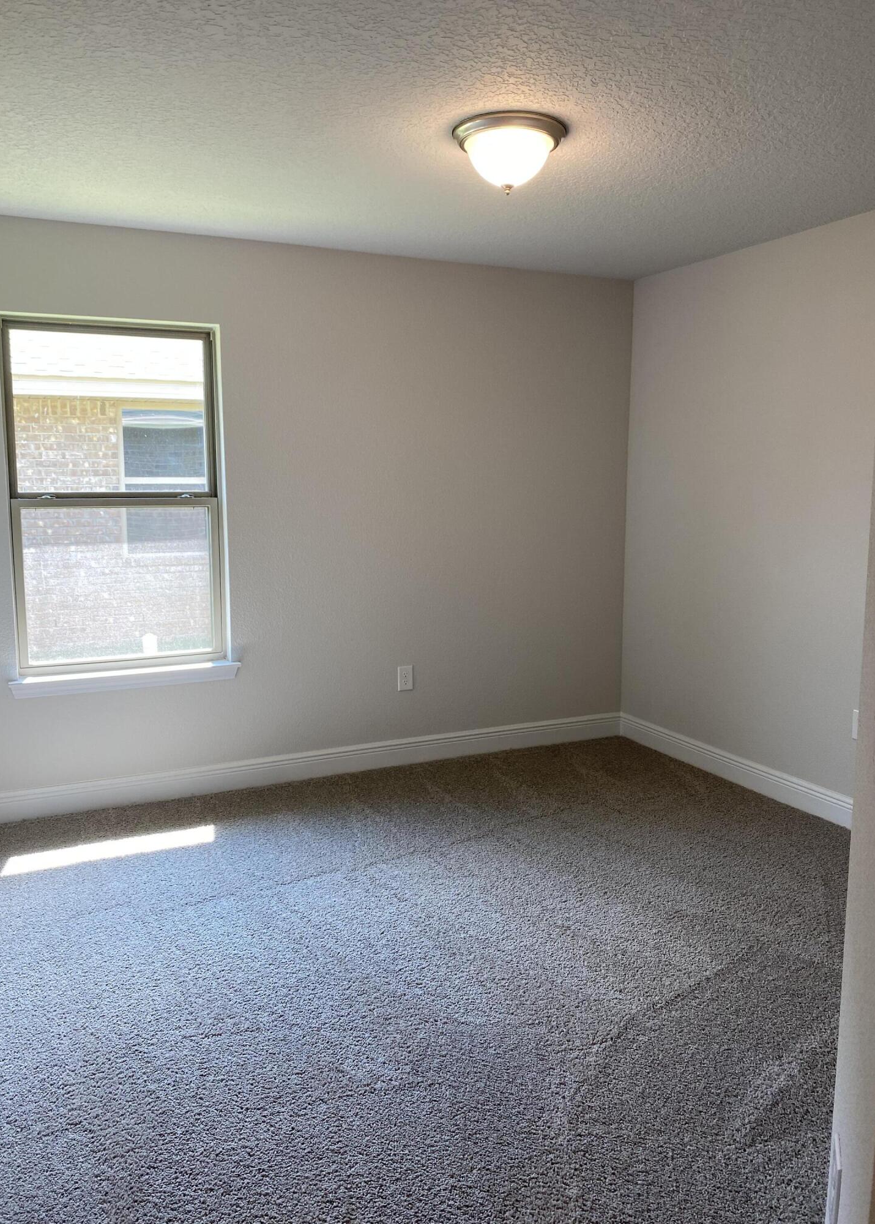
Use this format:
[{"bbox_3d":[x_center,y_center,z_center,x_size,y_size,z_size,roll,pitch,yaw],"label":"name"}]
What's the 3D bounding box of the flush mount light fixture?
[{"bbox_3d":[0.210,-1.319,2.703,0.334,0.177,0.334,0,9,0],"label":"flush mount light fixture"}]

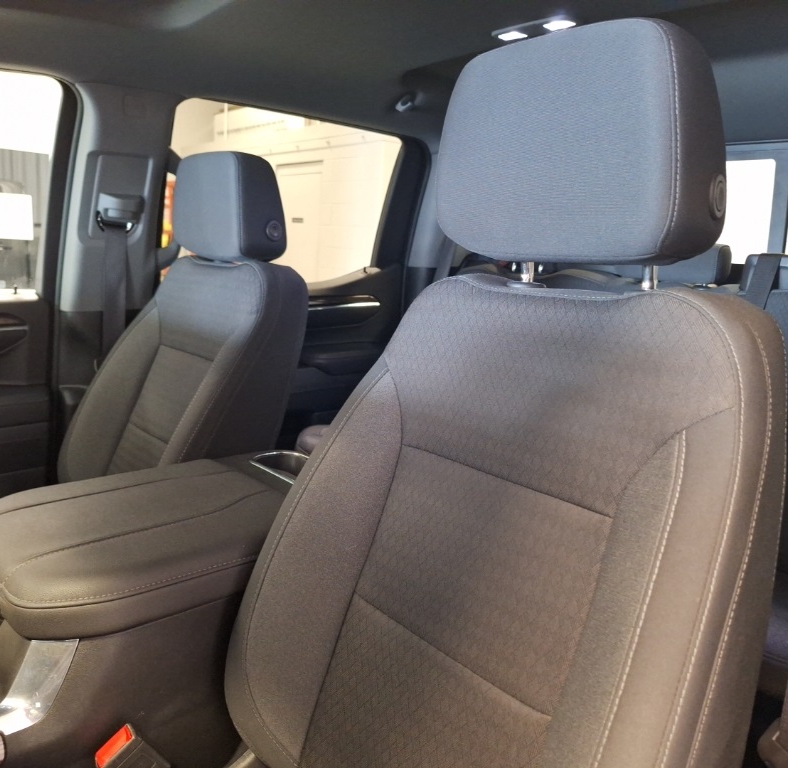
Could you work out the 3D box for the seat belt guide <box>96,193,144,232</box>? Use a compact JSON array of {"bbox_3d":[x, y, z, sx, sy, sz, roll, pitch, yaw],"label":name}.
[{"bbox_3d":[-0.575,-0.360,1.430,0.087,0.078,0.045,-5,13,-33],"label":"seat belt guide"}]

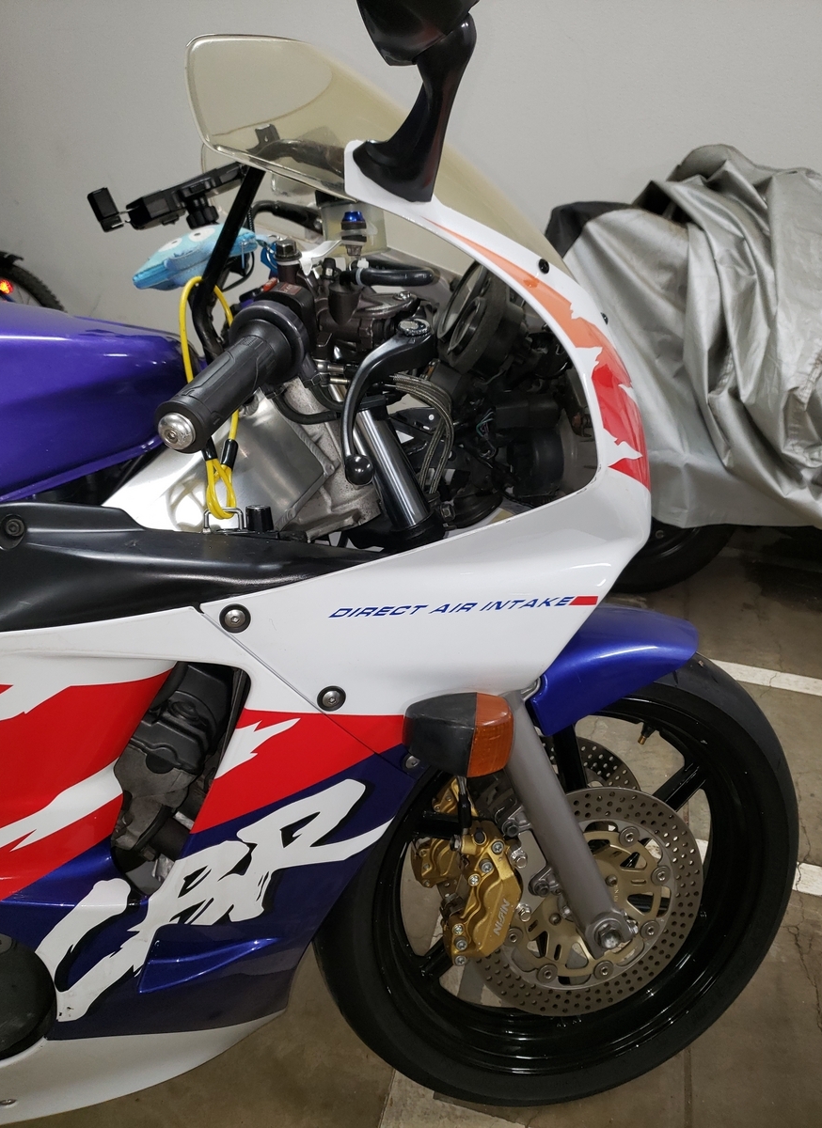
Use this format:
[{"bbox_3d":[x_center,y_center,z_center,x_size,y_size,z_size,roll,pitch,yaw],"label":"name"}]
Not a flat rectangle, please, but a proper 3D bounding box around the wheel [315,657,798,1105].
[{"bbox_3d":[0.176,0.354,0.973,0.586,0.586,0.114,-5,13,-13],"label":"wheel"}]

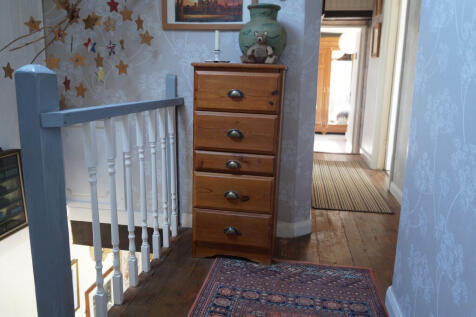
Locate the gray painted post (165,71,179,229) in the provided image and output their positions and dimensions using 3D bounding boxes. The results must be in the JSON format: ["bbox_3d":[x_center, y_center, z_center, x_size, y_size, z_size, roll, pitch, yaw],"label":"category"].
[{"bbox_3d":[-0.452,-0.025,2.484,0.066,1.084,0.045,3,11,10],"label":"gray painted post"}]

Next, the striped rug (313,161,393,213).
[{"bbox_3d":[1.178,0.230,4.152,0.700,0.010,2.321,3,11,10],"label":"striped rug"}]

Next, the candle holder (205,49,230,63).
[{"bbox_3d":[-0.121,-0.586,2.075,0.148,0.088,0.148,3,11,8],"label":"candle holder"}]

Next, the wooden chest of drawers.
[{"bbox_3d":[0.012,0.017,2.197,0.513,1.134,0.425,4,12,8],"label":"wooden chest of drawers"}]

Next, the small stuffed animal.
[{"bbox_3d":[0.119,-0.597,1.937,0.197,0.181,0.145,3,11,8],"label":"small stuffed animal"}]

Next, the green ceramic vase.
[{"bbox_3d":[0.145,-0.710,2.097,0.279,0.339,0.279,3,11,8],"label":"green ceramic vase"}]

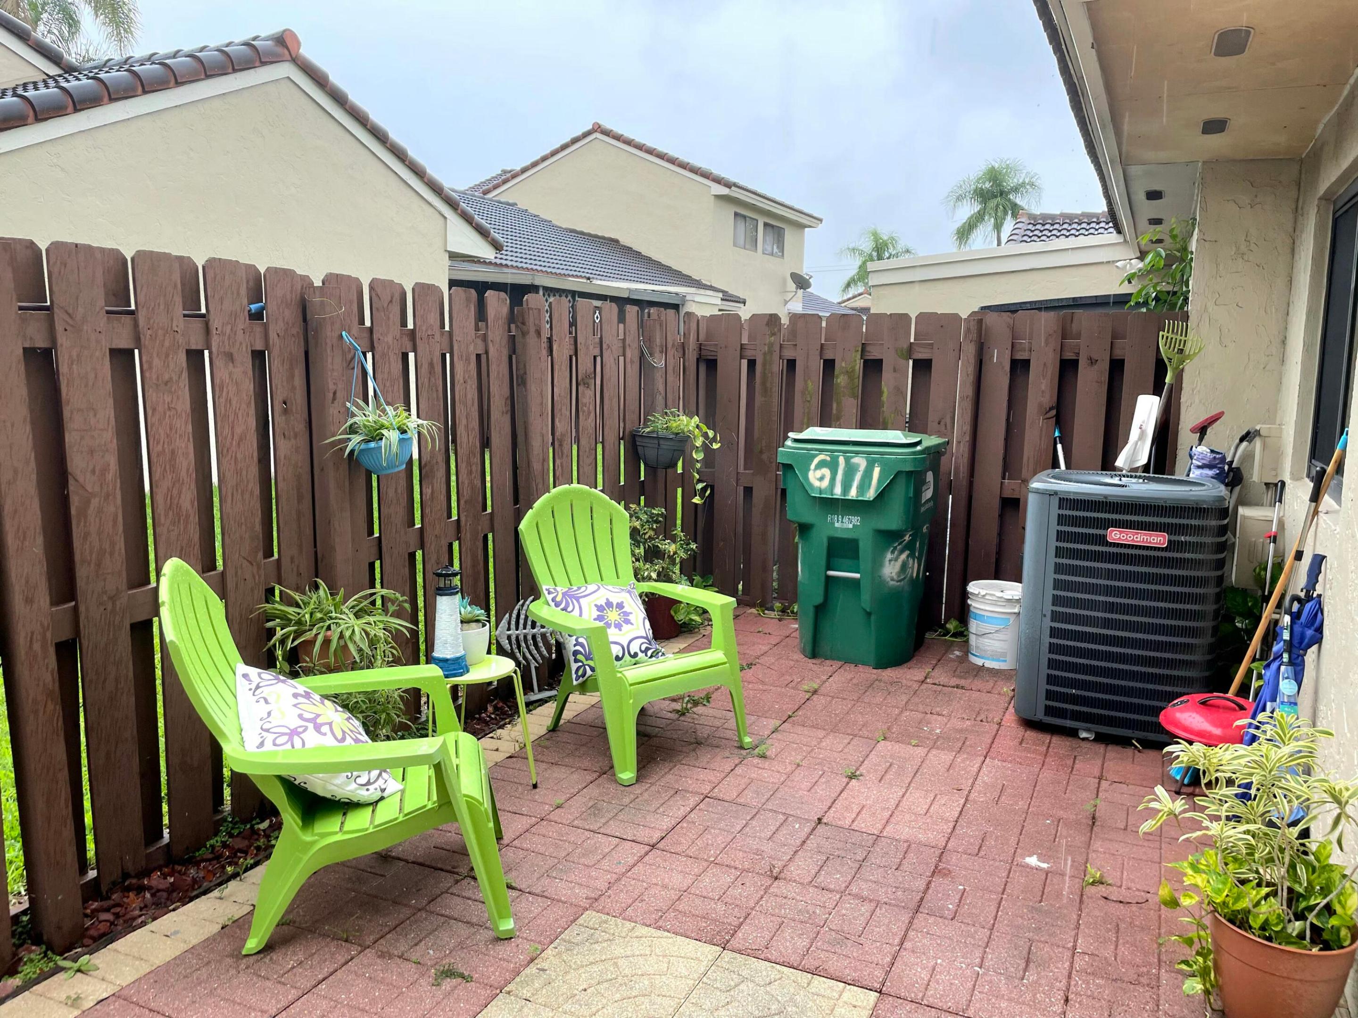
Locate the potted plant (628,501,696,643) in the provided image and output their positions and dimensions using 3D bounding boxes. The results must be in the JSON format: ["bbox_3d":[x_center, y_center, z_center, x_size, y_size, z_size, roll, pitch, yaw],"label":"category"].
[{"bbox_3d":[-0.089,0.329,5.533,0.410,0.728,0.410,1,9,0],"label":"potted plant"}]

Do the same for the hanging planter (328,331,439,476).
[{"bbox_3d":[-0.977,-0.339,3.373,0.293,0.465,0.303,1,9,0],"label":"hanging planter"}]

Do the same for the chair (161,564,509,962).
[{"bbox_3d":[-0.912,0.614,2.804,0.864,0.978,0.752,-1,9,-12],"label":"chair"}]

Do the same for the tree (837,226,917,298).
[{"bbox_3d":[10.849,-11.253,56.933,4.500,8.680,4.500,5,9,25],"label":"tree"}]

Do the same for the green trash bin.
[{"bbox_3d":[0.998,0.158,5.273,0.727,1.151,0.858,5,10,26],"label":"green trash bin"}]

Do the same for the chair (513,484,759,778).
[{"bbox_3d":[-0.210,0.428,4.031,0.752,0.978,0.864,-6,11,-37],"label":"chair"}]

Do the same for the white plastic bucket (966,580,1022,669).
[{"bbox_3d":[1.599,0.579,5.114,0.308,0.384,0.308,5,10,25],"label":"white plastic bucket"}]

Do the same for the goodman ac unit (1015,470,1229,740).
[{"bbox_3d":[1.879,0.366,4.387,0.737,0.970,0.737,4,9,22],"label":"goodman ac unit"}]

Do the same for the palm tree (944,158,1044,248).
[{"bbox_3d":[14.291,-10.922,47.260,4.310,10.226,4.310,3,9,16],"label":"palm tree"}]

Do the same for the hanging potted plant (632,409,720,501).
[{"bbox_3d":[-0.014,-0.281,5.252,0.384,0.460,0.364,5,10,25],"label":"hanging potted plant"}]

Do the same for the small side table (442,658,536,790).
[{"bbox_3d":[-0.703,0.762,3.524,0.370,0.450,0.370,1,9,0],"label":"small side table"}]

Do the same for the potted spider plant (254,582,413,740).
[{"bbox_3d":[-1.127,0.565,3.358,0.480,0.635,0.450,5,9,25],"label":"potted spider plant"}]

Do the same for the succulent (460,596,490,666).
[{"bbox_3d":[-0.734,0.412,3.535,0.155,0.237,0.155,5,9,25],"label":"succulent"}]

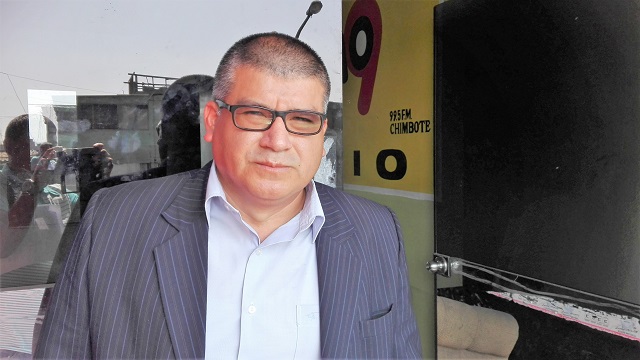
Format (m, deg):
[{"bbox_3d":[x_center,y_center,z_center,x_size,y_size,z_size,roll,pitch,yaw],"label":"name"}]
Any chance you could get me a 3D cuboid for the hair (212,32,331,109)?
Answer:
[{"bbox_3d":[-0.069,-0.157,0.725,0.182,0.150,0.205,4,10,-19],"label":"hair"}]

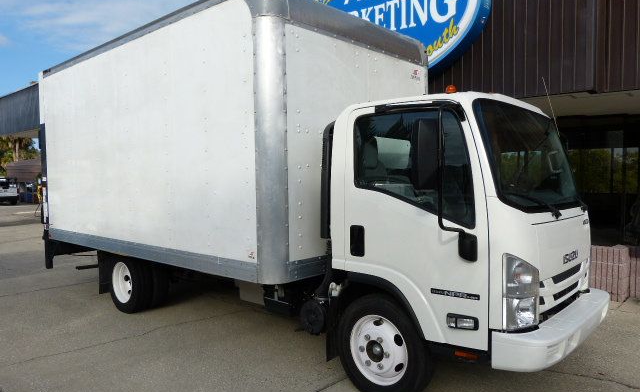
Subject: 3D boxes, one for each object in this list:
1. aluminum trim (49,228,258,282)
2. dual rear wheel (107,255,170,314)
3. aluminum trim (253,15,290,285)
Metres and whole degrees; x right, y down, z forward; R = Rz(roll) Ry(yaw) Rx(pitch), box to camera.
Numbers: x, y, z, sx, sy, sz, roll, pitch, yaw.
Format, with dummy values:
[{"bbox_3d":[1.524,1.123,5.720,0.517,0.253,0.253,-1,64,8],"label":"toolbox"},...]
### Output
[{"bbox_3d":[-2.237,0.597,5.321,4.656,0.165,0.060,1,3,41],"label":"aluminum trim"},{"bbox_3d":[-2.350,1.077,6.033,0.790,0.785,0.495,1,3,41],"label":"dual rear wheel"},{"bbox_3d":[-0.392,-0.360,3.743,0.203,2.148,0.203,1,3,41],"label":"aluminum trim"}]

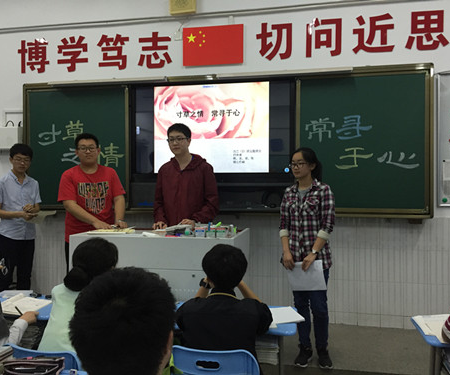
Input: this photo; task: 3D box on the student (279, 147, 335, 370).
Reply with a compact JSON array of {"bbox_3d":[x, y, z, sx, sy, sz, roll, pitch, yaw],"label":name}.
[{"bbox_3d":[0.606,0.499,3.088,0.410,1.586,0.290,0,1,21],"label":"student"}]

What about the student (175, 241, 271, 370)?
[{"bbox_3d":[0.003,0.840,1.846,0.440,1.181,0.560,0,1,11],"label":"student"}]

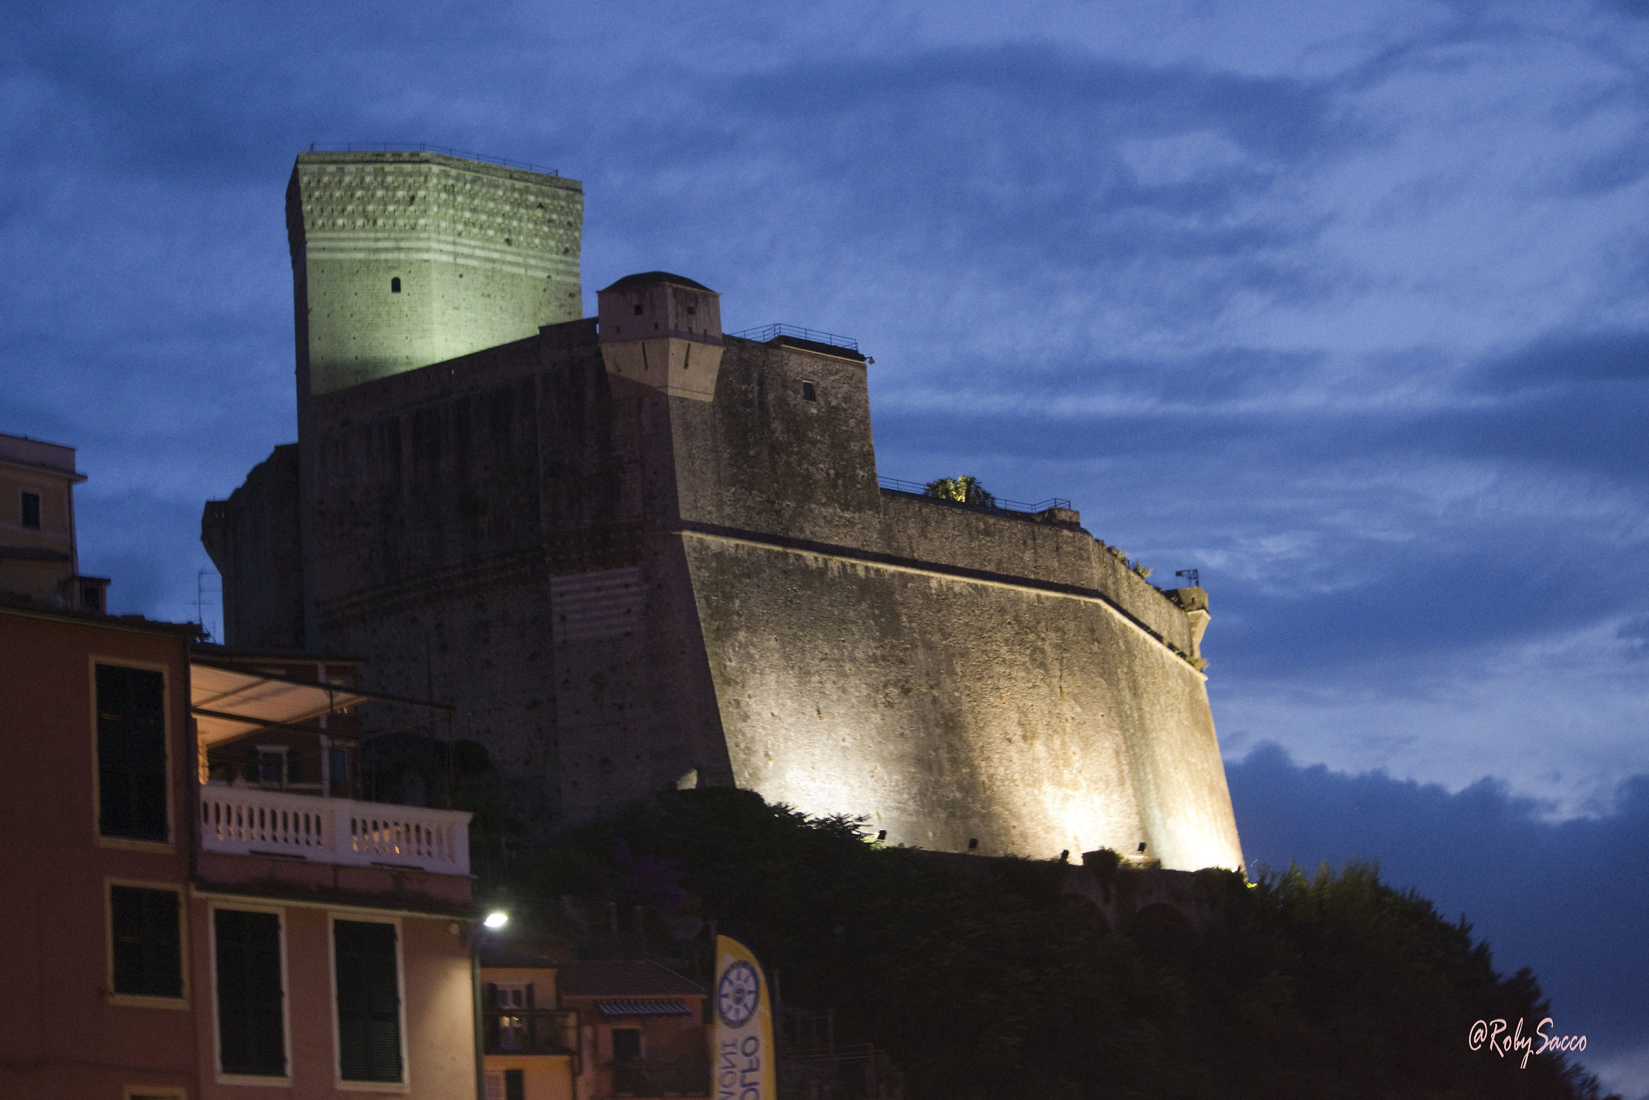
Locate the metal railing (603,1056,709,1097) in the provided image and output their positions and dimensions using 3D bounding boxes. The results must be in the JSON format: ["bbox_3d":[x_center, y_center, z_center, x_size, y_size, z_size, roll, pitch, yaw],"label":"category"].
[{"bbox_3d":[-5.190,16.434,116.877,3.088,1.216,1.000,0,-16,-17],"label":"metal railing"}]

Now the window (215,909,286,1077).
[{"bbox_3d":[-7.879,6.062,51.363,1.032,2.254,0.130,9,-20,-41],"label":"window"}]

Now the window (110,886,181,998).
[{"bbox_3d":[-9.136,5.271,50.473,1.045,1.456,0.130,9,-20,-41],"label":"window"}]

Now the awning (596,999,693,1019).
[{"bbox_3d":[-5.614,14.267,117.299,2.730,0.720,1.350,0,-16,-17],"label":"awning"}]

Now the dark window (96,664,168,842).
[{"bbox_3d":[-9.439,2.769,51.051,1.052,2.379,0.130,9,-20,-41],"label":"dark window"}]

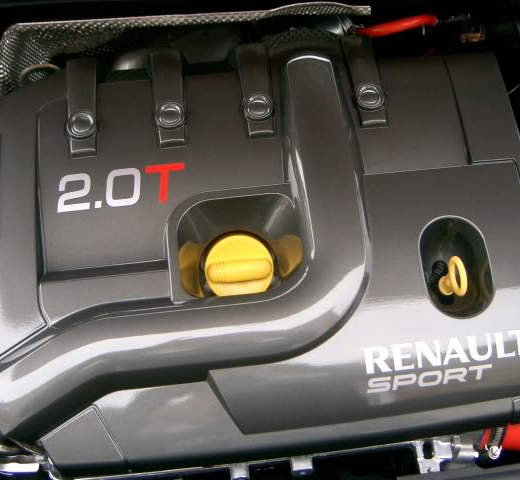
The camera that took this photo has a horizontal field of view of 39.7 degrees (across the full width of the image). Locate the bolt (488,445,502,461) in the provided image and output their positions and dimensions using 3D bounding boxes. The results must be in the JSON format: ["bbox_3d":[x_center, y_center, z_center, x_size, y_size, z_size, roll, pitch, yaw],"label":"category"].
[{"bbox_3d":[0.215,0.195,0.660,0.011,0.012,0.011,-3,113,9],"label":"bolt"}]

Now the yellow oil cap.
[{"bbox_3d":[-0.019,0.025,0.660,0.063,0.032,0.063,1,75,-4],"label":"yellow oil cap"}]

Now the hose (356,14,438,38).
[{"bbox_3d":[0.143,-0.222,0.750,0.086,0.015,0.014,-12,74,-7],"label":"hose"}]

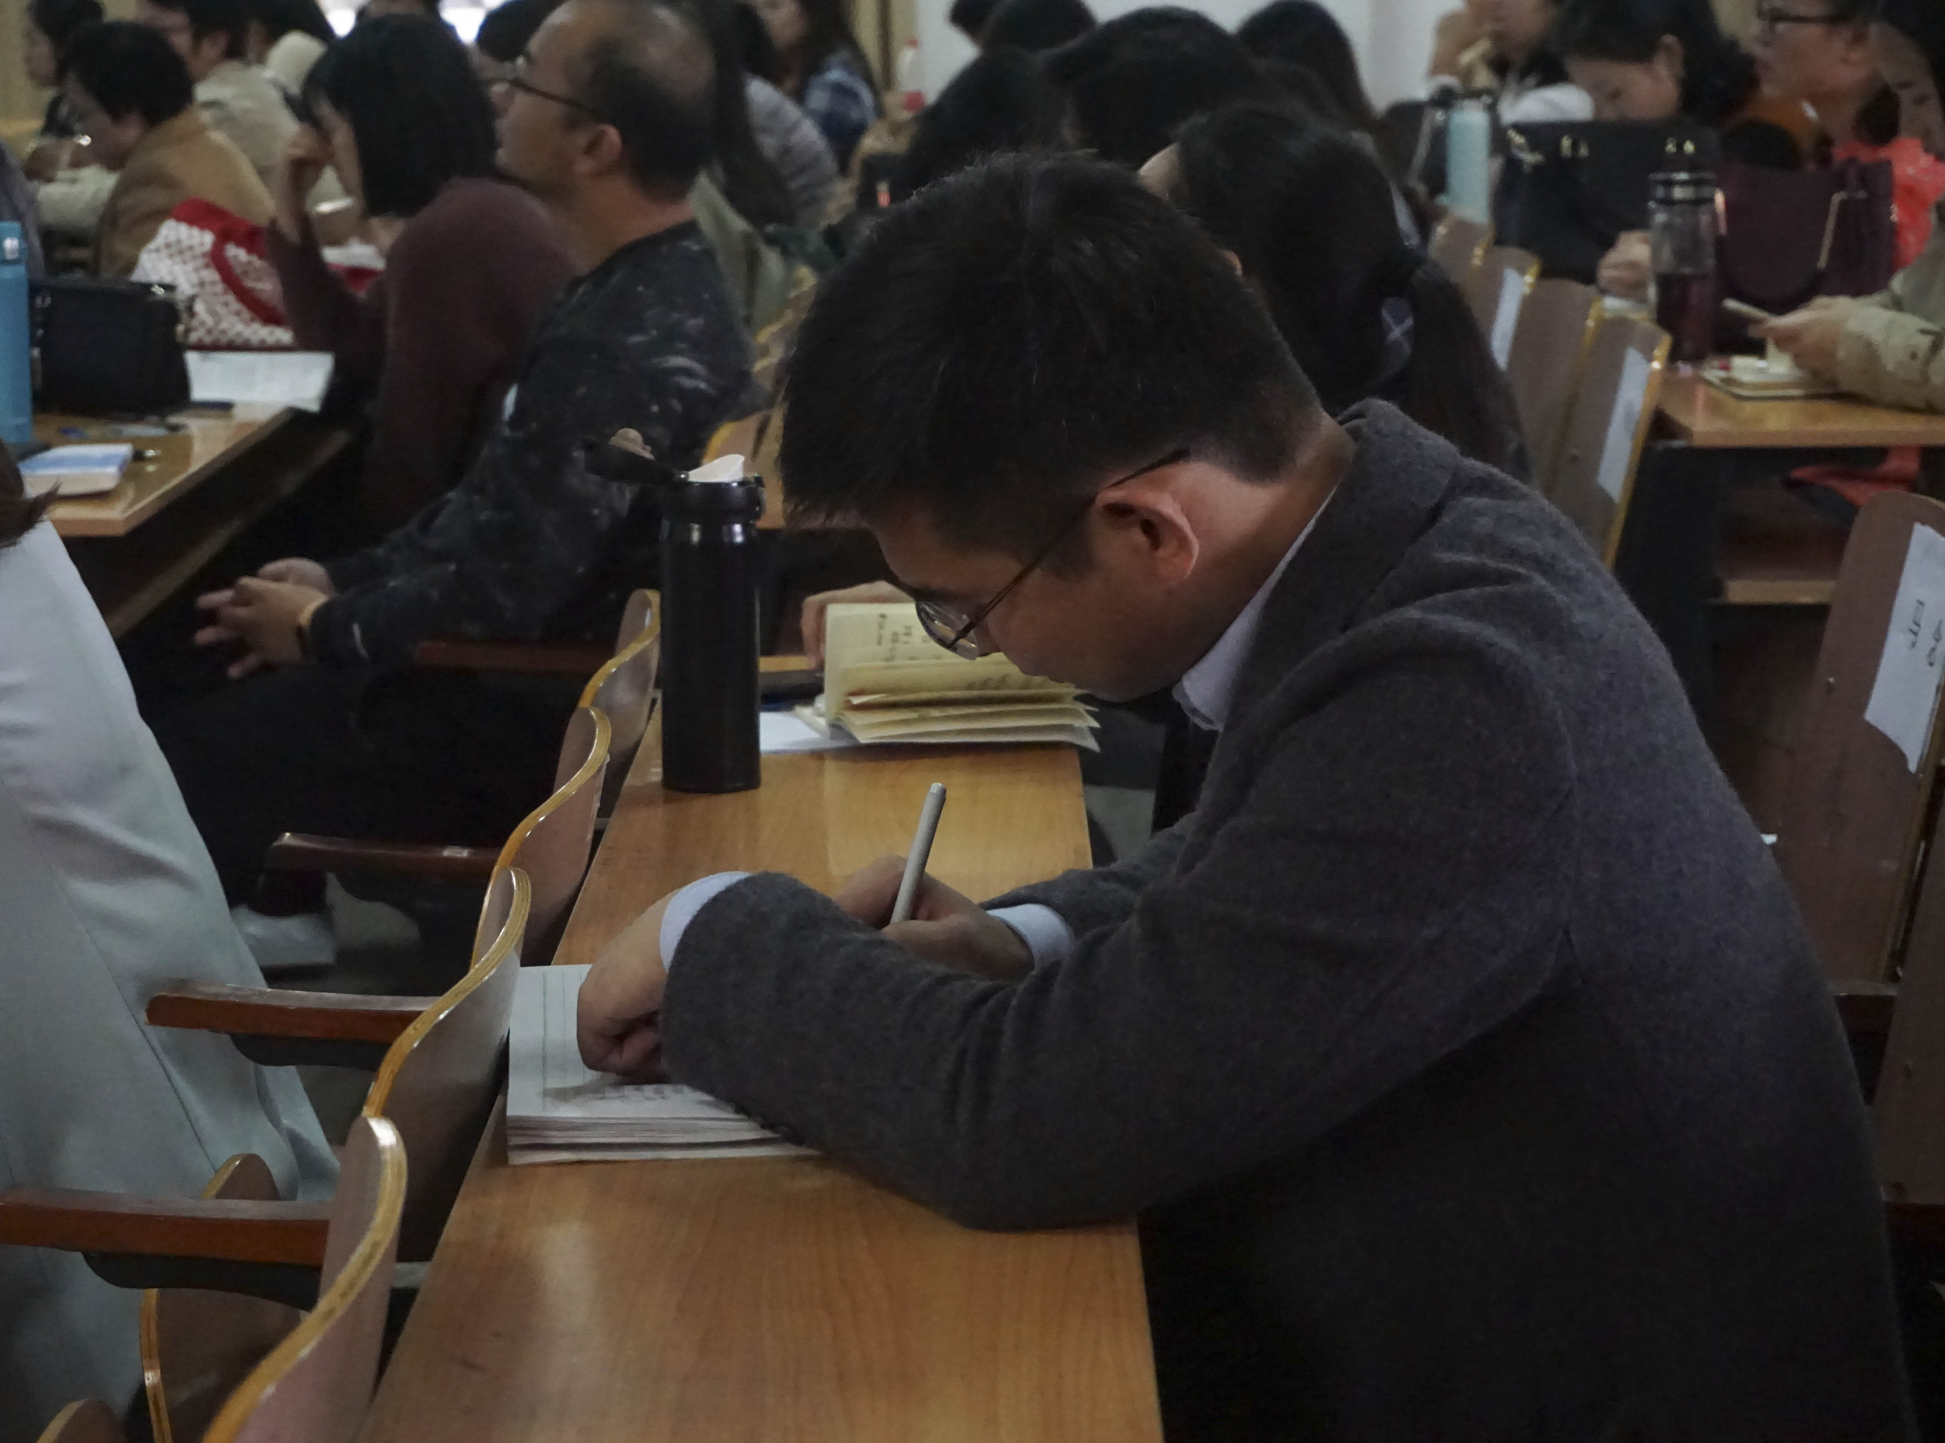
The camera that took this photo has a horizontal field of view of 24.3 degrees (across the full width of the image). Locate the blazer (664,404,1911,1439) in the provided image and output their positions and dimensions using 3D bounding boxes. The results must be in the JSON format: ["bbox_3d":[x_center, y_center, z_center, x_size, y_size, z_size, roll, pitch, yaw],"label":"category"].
[{"bbox_3d":[0.163,0.138,2.392,0.640,0.610,0.540,0,10,0],"label":"blazer"}]

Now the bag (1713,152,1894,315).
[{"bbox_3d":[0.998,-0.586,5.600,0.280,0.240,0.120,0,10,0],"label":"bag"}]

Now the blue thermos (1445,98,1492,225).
[{"bbox_3d":[0.788,-0.859,7.129,0.067,0.236,0.067,0,10,0],"label":"blue thermos"}]

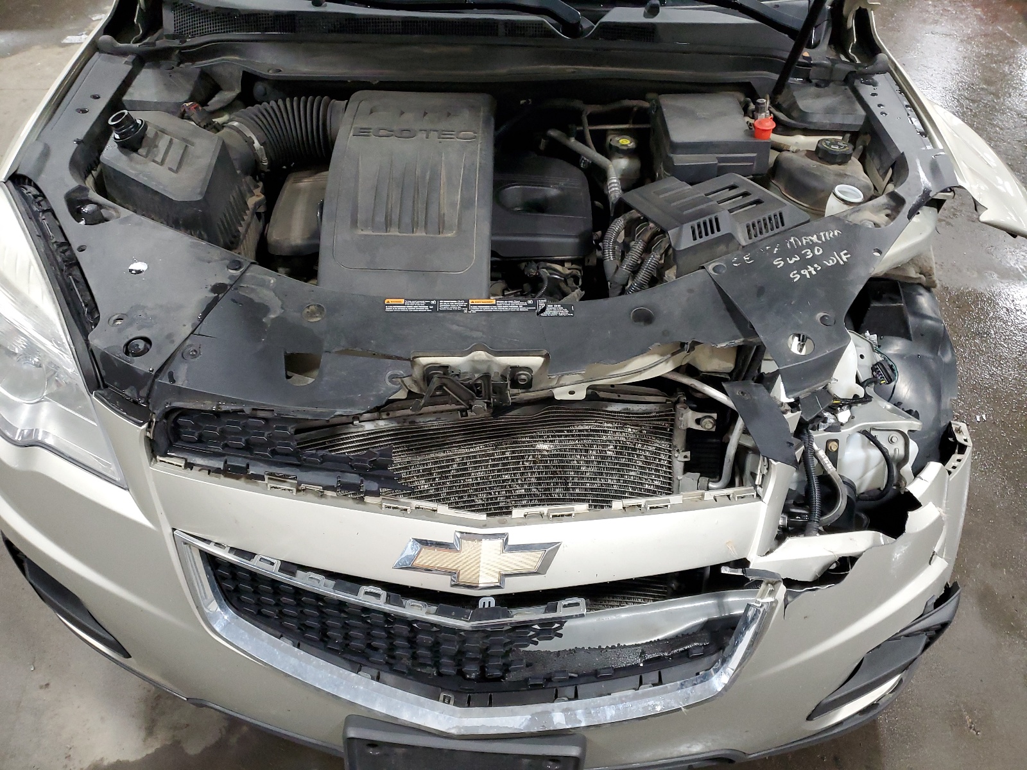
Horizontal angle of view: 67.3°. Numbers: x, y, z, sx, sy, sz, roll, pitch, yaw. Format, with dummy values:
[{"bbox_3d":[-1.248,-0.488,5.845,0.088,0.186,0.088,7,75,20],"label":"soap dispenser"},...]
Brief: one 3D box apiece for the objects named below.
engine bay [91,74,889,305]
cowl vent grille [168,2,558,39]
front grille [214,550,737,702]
[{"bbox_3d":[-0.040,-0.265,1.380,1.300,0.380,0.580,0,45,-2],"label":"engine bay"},{"bbox_3d":[-0.292,-0.705,1.490,0.740,0.070,0.110,0,45,-2],"label":"cowl vent grille"},{"bbox_3d":[-0.060,0.335,1.095,0.720,0.190,0.150,0,45,-2],"label":"front grille"}]

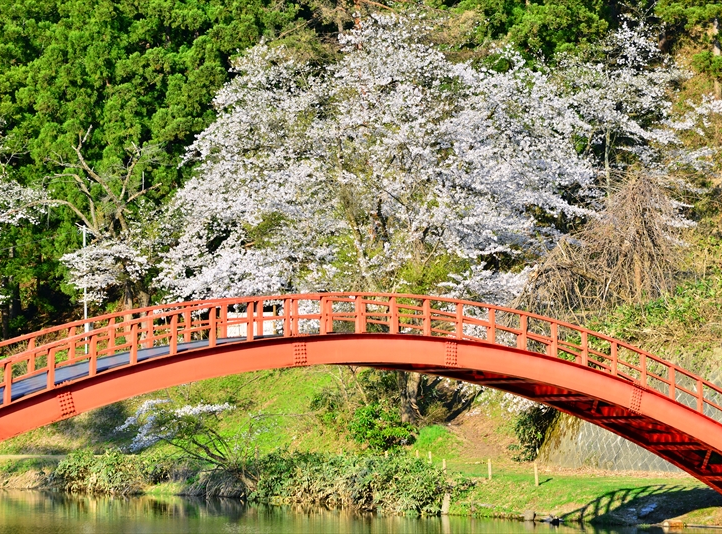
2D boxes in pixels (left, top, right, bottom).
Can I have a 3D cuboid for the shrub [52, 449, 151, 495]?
[{"bbox_3d":[-11.820,9.337,121.500,3.900,2.050,2.400,-2,-3,30],"label":"shrub"}]

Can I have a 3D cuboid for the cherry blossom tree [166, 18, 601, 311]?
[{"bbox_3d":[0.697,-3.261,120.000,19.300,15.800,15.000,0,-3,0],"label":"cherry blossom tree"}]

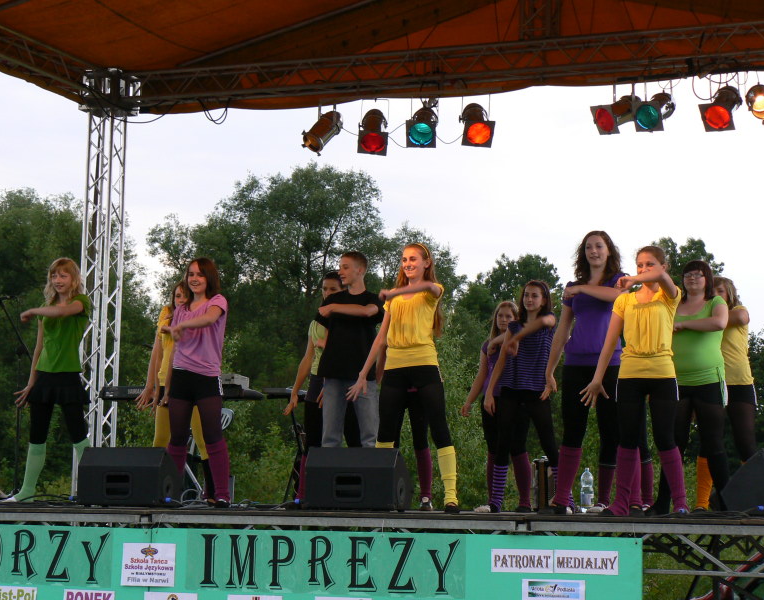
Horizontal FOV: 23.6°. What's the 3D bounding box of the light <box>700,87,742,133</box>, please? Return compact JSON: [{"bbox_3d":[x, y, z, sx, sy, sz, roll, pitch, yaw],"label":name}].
[{"bbox_3d":[2.805,-1.571,14.970,0.260,0.255,0.360,-3,32,34],"label":"light"}]

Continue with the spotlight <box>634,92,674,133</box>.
[{"bbox_3d":[2.279,-1.566,15.150,0.260,0.255,0.360,-3,19,35],"label":"spotlight"}]

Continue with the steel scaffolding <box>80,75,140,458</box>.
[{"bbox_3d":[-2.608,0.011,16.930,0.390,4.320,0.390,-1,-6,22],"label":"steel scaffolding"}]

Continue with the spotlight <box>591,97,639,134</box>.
[{"bbox_3d":[1.979,-1.562,15.300,0.360,0.255,0.260,-30,14,-35],"label":"spotlight"}]

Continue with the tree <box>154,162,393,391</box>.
[{"bbox_3d":[-2.870,0.589,44.590,6.000,8.000,5.500,1,-6,0],"label":"tree"}]

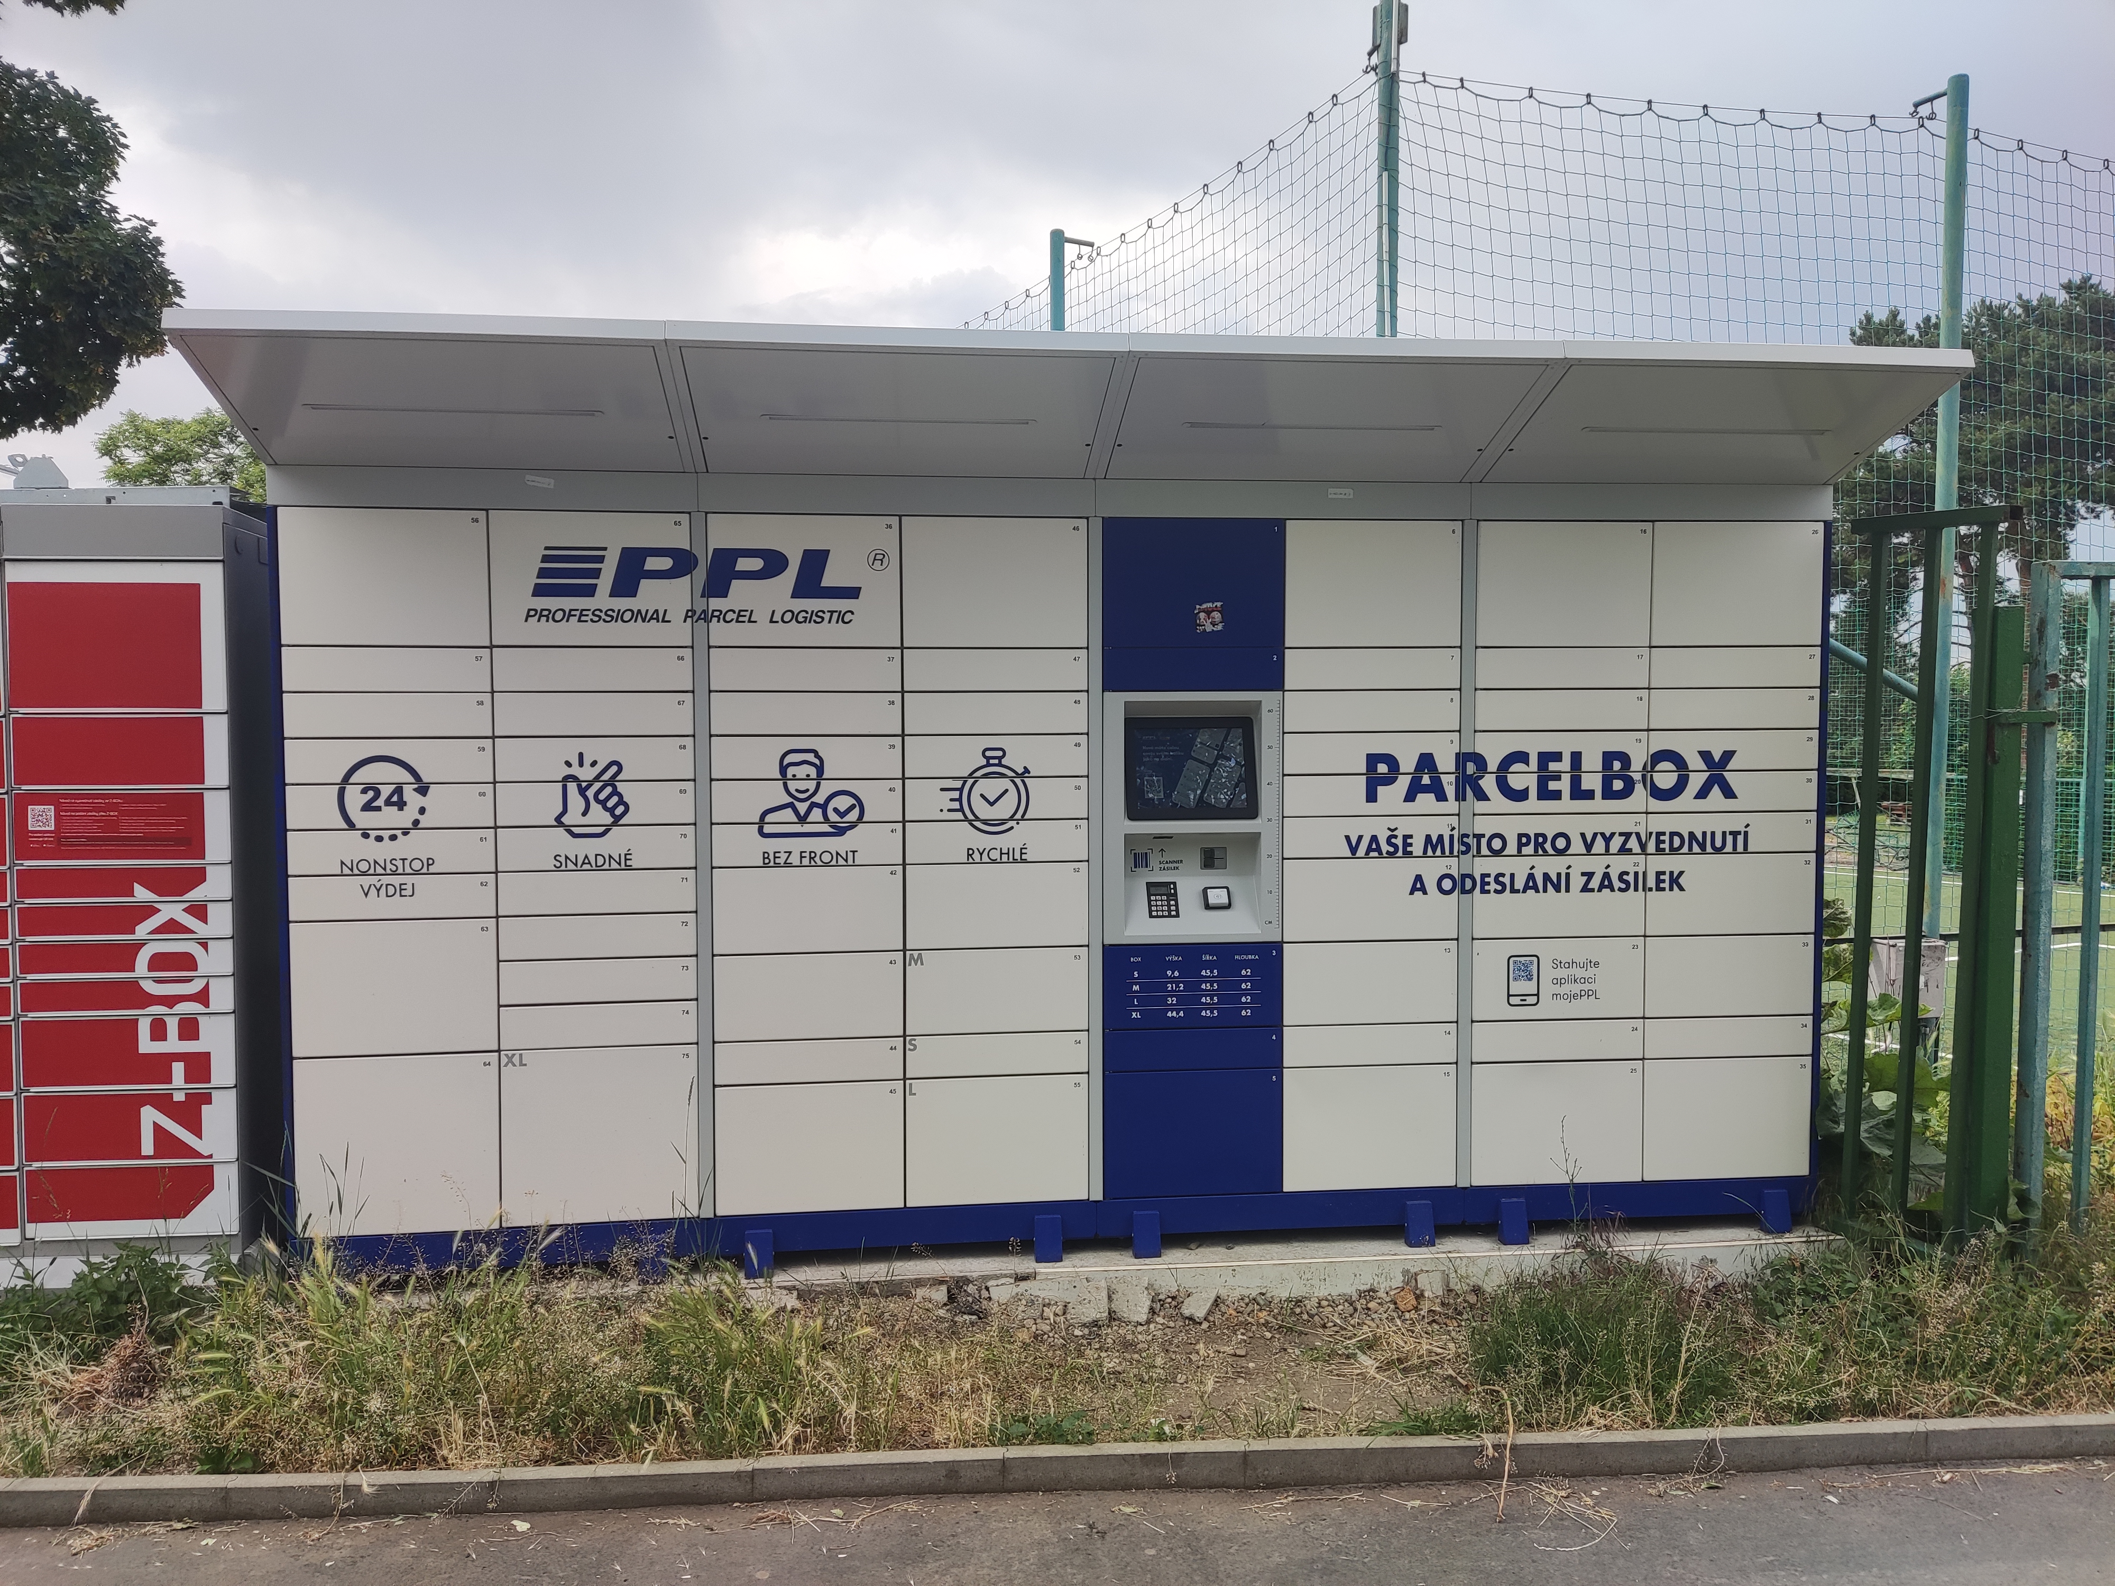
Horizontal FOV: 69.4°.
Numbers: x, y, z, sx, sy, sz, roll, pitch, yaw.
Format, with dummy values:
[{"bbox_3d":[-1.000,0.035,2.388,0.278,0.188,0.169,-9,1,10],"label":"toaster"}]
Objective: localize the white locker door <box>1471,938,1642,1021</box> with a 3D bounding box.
[{"bbox_3d":[1.419,0.527,4.336,0.493,0.225,0.025,-1,3,-6],"label":"white locker door"}]

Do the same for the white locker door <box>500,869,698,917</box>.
[{"bbox_3d":[-1.204,0.259,4.006,0.502,0.111,0.025,-1,3,-6],"label":"white locker door"}]

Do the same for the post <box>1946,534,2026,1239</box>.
[{"bbox_3d":[2.647,0.285,4.350,0.100,2.000,0.110,-3,4,-37],"label":"post"}]

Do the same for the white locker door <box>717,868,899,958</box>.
[{"bbox_3d":[-0.660,0.310,4.071,0.498,0.227,0.025,-1,3,-6],"label":"white locker door"}]

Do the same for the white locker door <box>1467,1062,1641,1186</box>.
[{"bbox_3d":[1.416,0.932,4.340,0.502,0.348,0.025,-1,3,-6],"label":"white locker door"}]

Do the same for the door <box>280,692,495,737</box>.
[{"bbox_3d":[-1.708,-0.200,3.929,0.494,0.111,0.025,-1,3,-7],"label":"door"}]

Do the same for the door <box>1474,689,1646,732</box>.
[{"bbox_3d":[1.407,-0.230,4.263,0.491,0.107,0.022,-1,3,-7],"label":"door"}]

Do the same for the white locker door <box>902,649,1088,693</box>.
[{"bbox_3d":[-0.167,-0.331,4.093,0.490,0.111,0.025,-1,3,-6],"label":"white locker door"}]

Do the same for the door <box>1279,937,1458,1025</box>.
[{"bbox_3d":[0.874,0.530,4.275,0.492,0.225,0.025,-1,3,-6],"label":"door"}]

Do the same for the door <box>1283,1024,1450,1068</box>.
[{"bbox_3d":[0.872,0.701,4.251,0.491,0.107,0.022,-1,3,-7],"label":"door"}]

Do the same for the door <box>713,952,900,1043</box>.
[{"bbox_3d":[-0.660,0.541,4.083,0.498,0.227,0.025,-1,3,-6],"label":"door"}]

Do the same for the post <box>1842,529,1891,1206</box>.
[{"bbox_3d":[2.302,0.246,4.360,0.036,1.959,0.036,-3,5,-41],"label":"post"}]

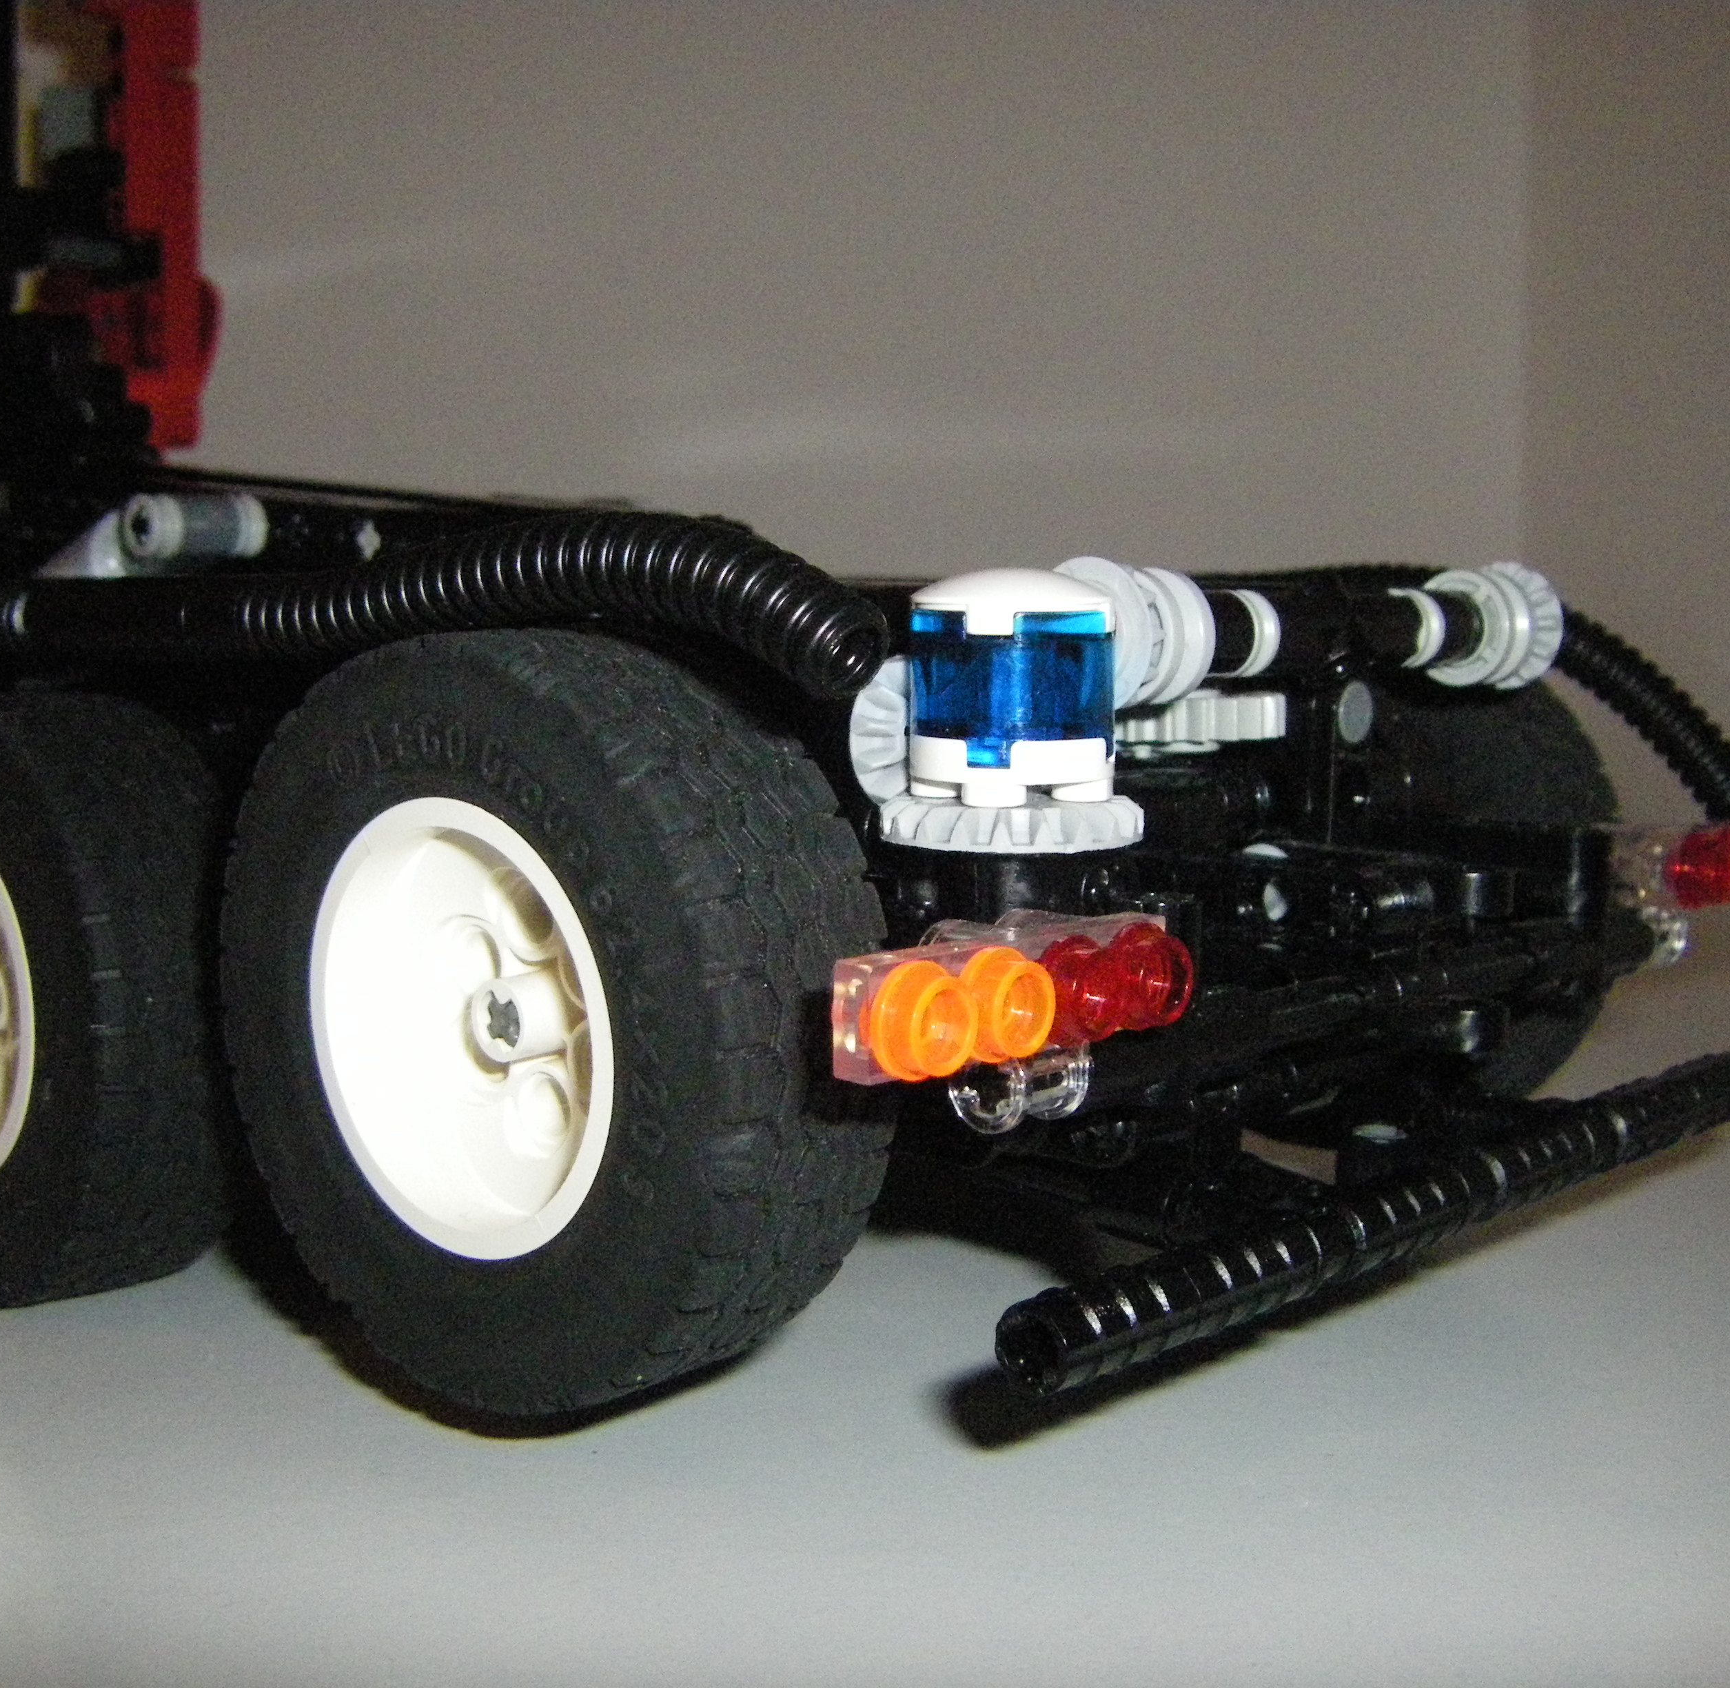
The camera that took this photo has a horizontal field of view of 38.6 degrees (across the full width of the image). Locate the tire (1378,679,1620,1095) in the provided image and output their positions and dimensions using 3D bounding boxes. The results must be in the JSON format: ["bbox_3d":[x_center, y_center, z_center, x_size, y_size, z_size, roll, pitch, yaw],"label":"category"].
[{"bbox_3d":[0.058,0.005,0.295,0.064,0.064,0.028,5,7,43],"label":"tire"}]

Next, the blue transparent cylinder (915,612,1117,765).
[{"bbox_3d":[0.012,-0.013,0.194,0.016,0.012,0.016,0,5,0],"label":"blue transparent cylinder"}]

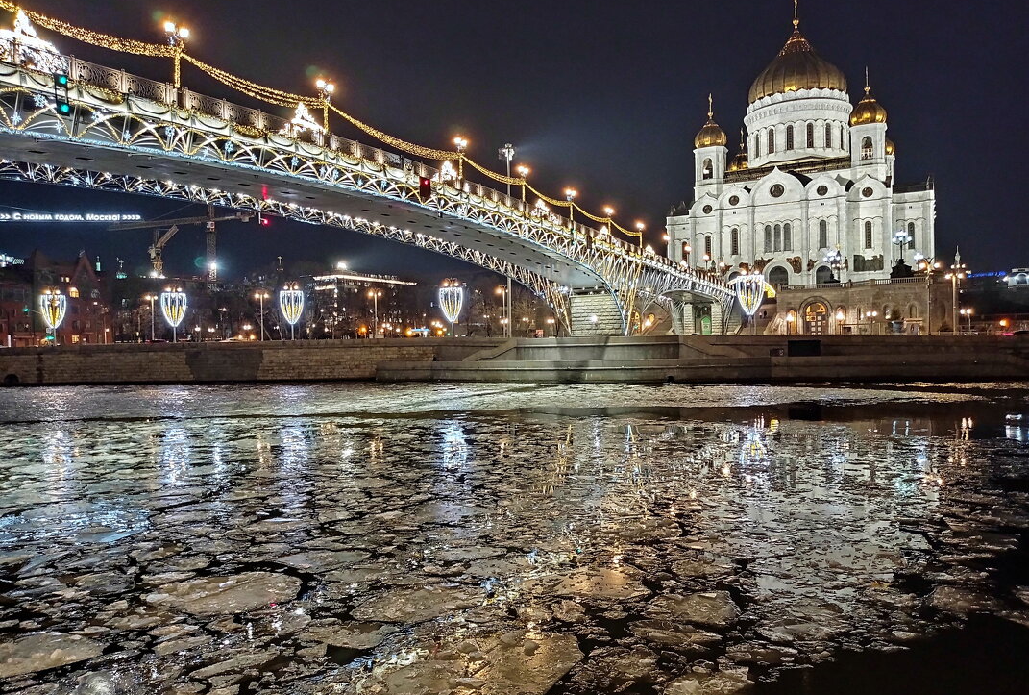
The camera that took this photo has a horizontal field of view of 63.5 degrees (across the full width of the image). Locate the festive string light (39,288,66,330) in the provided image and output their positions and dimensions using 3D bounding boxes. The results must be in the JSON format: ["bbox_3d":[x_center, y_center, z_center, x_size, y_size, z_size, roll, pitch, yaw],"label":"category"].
[{"bbox_3d":[-74.324,-5.884,134.000,3.800,6.100,3.700,-1,1,0],"label":"festive string light"}]

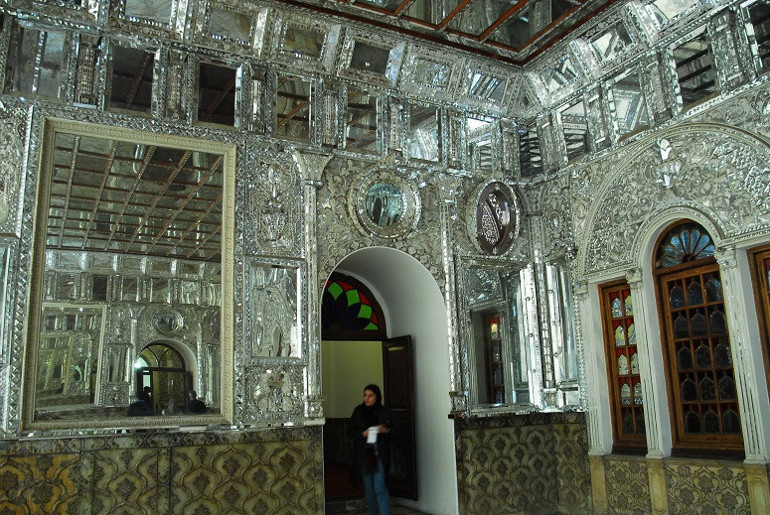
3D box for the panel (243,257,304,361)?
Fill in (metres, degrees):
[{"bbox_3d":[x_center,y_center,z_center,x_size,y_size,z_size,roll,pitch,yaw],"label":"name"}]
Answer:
[{"bbox_3d":[-1.218,0.593,7.106,0.681,1.146,0.080,4,-14,-27],"label":"panel"}]

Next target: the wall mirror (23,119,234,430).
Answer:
[{"bbox_3d":[-2.477,0.178,6.505,1.913,2.979,0.120,4,-14,-27],"label":"wall mirror"}]

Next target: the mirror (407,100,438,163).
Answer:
[{"bbox_3d":[0.525,-1.658,8.502,0.481,0.801,0.050,4,-14,-27],"label":"mirror"}]

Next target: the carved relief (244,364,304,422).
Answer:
[{"bbox_3d":[-1.180,1.464,6.917,0.674,0.574,0.080,4,-14,-27],"label":"carved relief"}]

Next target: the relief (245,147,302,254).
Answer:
[{"bbox_3d":[-1.275,-0.645,7.374,0.706,1.312,0.070,4,-14,-27],"label":"relief"}]

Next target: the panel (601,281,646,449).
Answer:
[{"bbox_3d":[2.992,1.333,7.955,0.100,2.076,0.560,4,-14,-27],"label":"panel"}]

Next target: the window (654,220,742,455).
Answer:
[{"bbox_3d":[3.465,0.844,7.125,0.120,2.588,0.906,4,-14,-27],"label":"window"}]

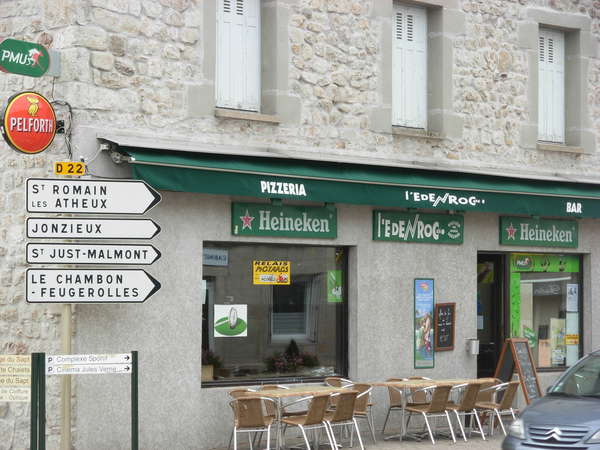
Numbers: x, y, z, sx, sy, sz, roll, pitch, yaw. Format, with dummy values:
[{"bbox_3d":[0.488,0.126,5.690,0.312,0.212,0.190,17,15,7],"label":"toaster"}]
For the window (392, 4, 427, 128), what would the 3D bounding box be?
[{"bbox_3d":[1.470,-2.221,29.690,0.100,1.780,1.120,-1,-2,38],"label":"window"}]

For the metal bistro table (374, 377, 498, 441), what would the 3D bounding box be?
[{"bbox_3d":[1.763,2.480,28.368,0.700,0.725,2.100,-1,-3,42],"label":"metal bistro table"}]

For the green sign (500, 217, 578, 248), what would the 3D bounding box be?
[{"bbox_3d":[3.597,0.110,31.871,0.050,0.420,2.021,-1,-3,42],"label":"green sign"}]

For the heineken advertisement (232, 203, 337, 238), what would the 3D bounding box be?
[{"bbox_3d":[-0.204,-0.058,27.620,0.050,0.420,2.021,-1,-3,42],"label":"heineken advertisement"}]

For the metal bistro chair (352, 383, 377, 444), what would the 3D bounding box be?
[{"bbox_3d":[0.628,2.443,27.529,0.550,0.730,0.570,-1,-3,42],"label":"metal bistro chair"}]

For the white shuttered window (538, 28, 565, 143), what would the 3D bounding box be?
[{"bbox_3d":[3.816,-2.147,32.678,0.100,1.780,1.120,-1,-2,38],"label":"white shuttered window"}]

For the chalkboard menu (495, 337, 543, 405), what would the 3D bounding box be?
[{"bbox_3d":[3.013,2.216,29.398,0.840,1.260,0.570,-1,-2,31],"label":"chalkboard menu"}]

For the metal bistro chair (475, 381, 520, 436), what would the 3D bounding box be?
[{"bbox_3d":[2.671,2.503,28.981,0.570,0.730,0.550,-1,-2,31],"label":"metal bistro chair"}]

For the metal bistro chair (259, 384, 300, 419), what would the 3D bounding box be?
[{"bbox_3d":[-0.192,2.375,26.448,0.570,0.750,0.550,-1,-2,38],"label":"metal bistro chair"}]

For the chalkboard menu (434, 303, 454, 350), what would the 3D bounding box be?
[{"bbox_3d":[2.072,1.453,30.148,0.035,0.676,0.438,-1,-3,42],"label":"chalkboard menu"}]

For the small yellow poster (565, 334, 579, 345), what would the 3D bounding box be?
[{"bbox_3d":[4.218,1.774,32.826,0.010,0.152,0.378,-1,-3,42],"label":"small yellow poster"}]

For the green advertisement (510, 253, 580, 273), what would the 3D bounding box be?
[{"bbox_3d":[3.743,0.585,32.369,0.030,0.280,1.980,-1,-2,38],"label":"green advertisement"}]

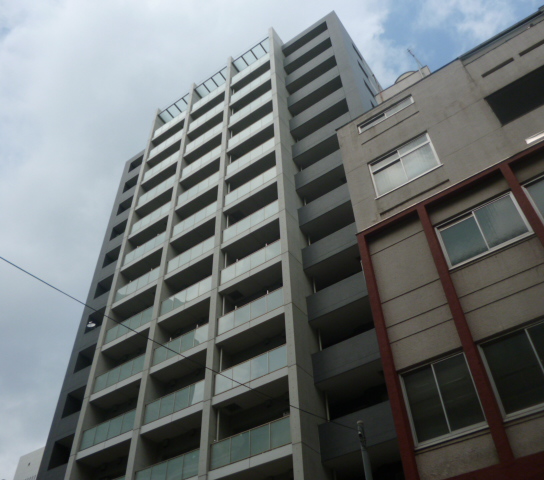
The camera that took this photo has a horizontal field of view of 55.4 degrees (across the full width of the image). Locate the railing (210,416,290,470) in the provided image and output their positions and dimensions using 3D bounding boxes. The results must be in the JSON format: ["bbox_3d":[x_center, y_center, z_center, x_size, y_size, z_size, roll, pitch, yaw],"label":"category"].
[{"bbox_3d":[-0.797,7.507,19.030,3.730,1.021,0.080,-28,-51,23],"label":"railing"}]

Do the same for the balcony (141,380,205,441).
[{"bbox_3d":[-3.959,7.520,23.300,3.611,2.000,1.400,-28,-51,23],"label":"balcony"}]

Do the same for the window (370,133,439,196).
[{"bbox_3d":[3.539,-1.981,13.914,1.842,1.515,0.120,-28,-51,23],"label":"window"}]

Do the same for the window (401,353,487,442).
[{"bbox_3d":[3.155,2.977,9.590,1.349,1.499,0.120,-28,-51,23],"label":"window"}]

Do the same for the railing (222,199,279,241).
[{"bbox_3d":[-1.135,-0.856,26.945,3.680,1.040,0.080,-28,-51,23],"label":"railing"}]

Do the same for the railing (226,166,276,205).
[{"bbox_3d":[-1.235,-2.940,29.578,3.730,1.021,0.080,-28,-51,23],"label":"railing"}]

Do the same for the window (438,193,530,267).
[{"bbox_3d":[4.555,-0.164,11.218,1.779,1.298,0.120,-28,-51,23],"label":"window"}]

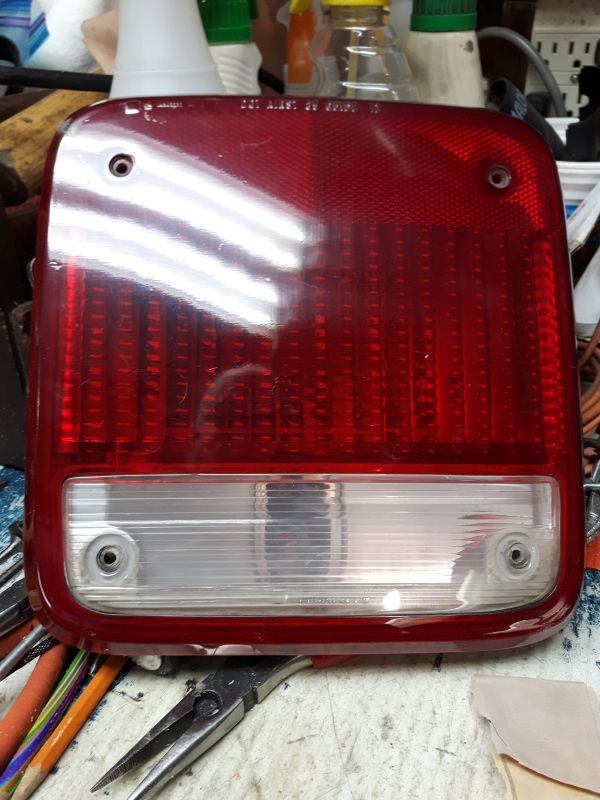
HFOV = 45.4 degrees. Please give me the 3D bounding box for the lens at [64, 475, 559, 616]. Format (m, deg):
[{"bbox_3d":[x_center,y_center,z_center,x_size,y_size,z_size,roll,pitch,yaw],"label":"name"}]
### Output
[{"bbox_3d":[0.007,0.060,0.301,0.205,0.058,0.015,0,-6,-4],"label":"lens"}]

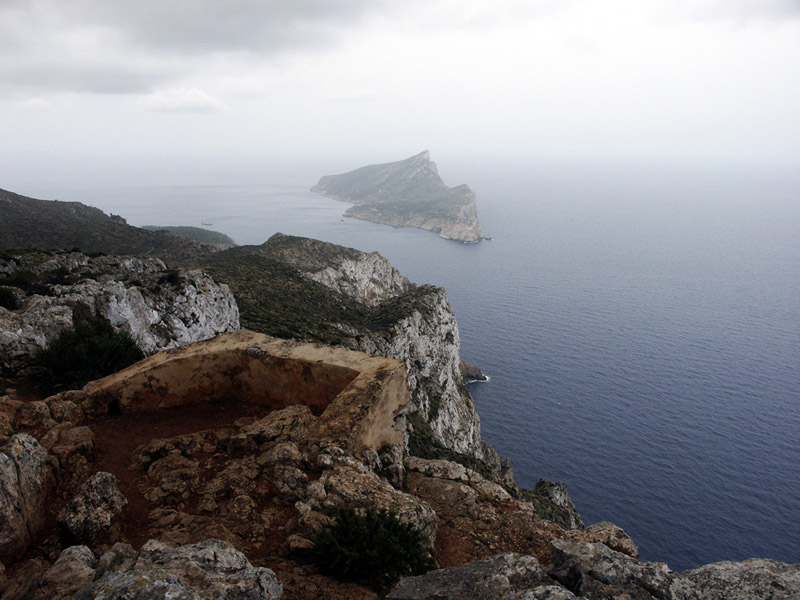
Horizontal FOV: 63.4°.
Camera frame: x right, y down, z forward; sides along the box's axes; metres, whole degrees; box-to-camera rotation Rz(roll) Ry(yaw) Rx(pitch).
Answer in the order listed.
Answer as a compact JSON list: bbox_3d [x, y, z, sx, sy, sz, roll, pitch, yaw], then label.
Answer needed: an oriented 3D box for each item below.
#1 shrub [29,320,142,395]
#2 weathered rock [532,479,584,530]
[{"bbox_3d":[-5.103,0.942,10.600,1.800,1.250,1.600,0,13,0],"label":"shrub"},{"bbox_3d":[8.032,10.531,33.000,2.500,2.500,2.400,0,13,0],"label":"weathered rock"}]

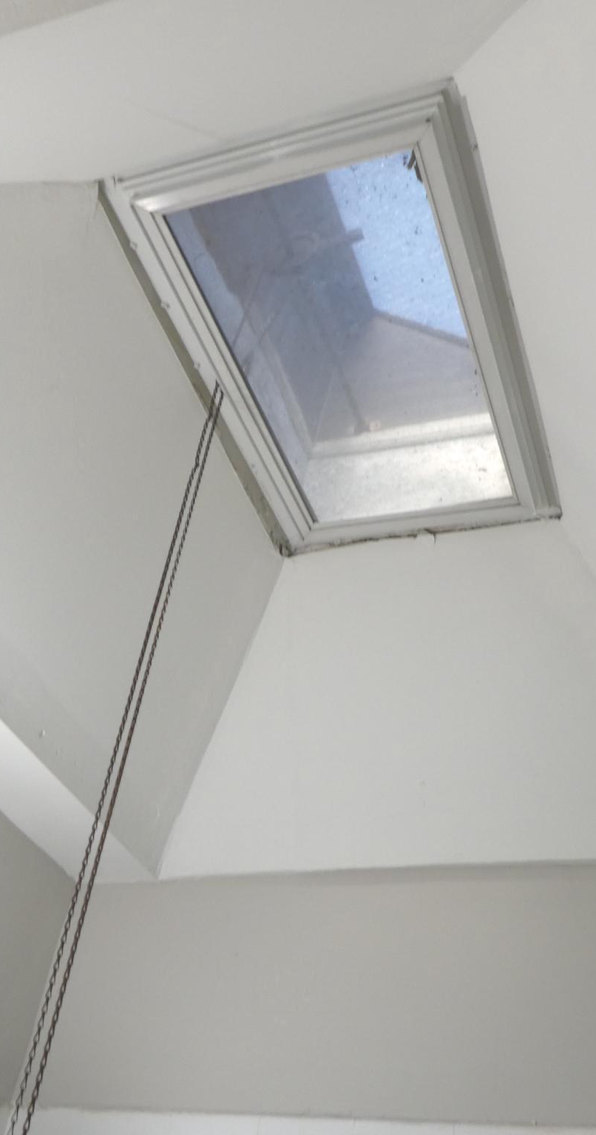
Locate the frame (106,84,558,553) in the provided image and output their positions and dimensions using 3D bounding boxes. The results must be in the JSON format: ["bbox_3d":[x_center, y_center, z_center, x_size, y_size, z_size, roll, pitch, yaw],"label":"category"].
[{"bbox_3d":[0.102,-0.345,1.794,0.533,0.070,0.860,-7,-42,19],"label":"frame"}]

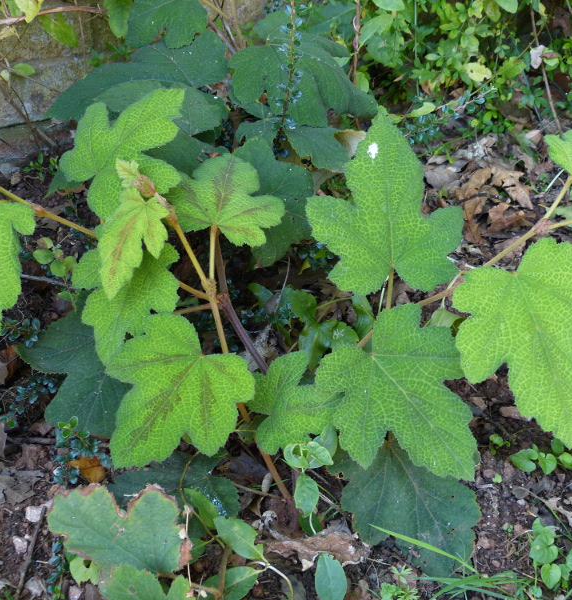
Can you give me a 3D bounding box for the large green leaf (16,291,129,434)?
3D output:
[{"bbox_3d":[-0.175,0.058,0.785,0.132,0.030,0.127,14,63,5],"label":"large green leaf"}]

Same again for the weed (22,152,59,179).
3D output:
[{"bbox_3d":[-0.302,-0.163,1.082,0.042,0.024,0.034,0,38,0],"label":"weed"}]

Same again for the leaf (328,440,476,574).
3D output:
[{"bbox_3d":[0.100,0.155,0.703,0.107,0.025,0.132,-18,58,-7],"label":"leaf"}]

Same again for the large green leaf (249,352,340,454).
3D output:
[{"bbox_3d":[0.014,0.080,0.691,0.087,0.035,0.078,-6,72,1],"label":"large green leaf"}]

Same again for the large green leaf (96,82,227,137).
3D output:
[{"bbox_3d":[-0.136,-0.206,0.951,0.145,0.030,0.080,-6,65,-7],"label":"large green leaf"}]

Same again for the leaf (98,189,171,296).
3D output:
[{"bbox_3d":[-0.117,-0.041,0.655,0.051,0.085,0.030,19,0,0],"label":"leaf"}]

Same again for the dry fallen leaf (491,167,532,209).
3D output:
[{"bbox_3d":[0.299,-0.147,1.153,0.045,0.022,0.091,-21,50,-11],"label":"dry fallen leaf"}]

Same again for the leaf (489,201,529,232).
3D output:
[{"bbox_3d":[0.276,-0.102,1.085,0.052,0.025,0.040,0,37,0],"label":"leaf"}]

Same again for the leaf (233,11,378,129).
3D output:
[{"bbox_3d":[0.012,-0.280,1.120,0.160,0.061,0.196,-36,73,-12],"label":"leaf"}]

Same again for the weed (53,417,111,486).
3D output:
[{"bbox_3d":[-0.169,0.127,0.727,0.047,0.036,0.043,0,38,0],"label":"weed"}]

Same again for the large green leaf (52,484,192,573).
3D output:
[{"bbox_3d":[-0.127,0.173,0.665,0.100,0.030,0.086,-11,53,-9],"label":"large green leaf"}]

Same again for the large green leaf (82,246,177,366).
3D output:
[{"bbox_3d":[-0.142,-0.003,0.752,0.090,0.030,0.116,18,72,6],"label":"large green leaf"}]

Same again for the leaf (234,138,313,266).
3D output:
[{"bbox_3d":[-0.011,-0.098,0.870,0.087,0.040,0.135,0,76,0],"label":"leaf"}]

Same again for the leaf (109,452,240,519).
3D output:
[{"bbox_3d":[-0.079,0.138,0.621,0.092,0.020,0.081,-4,39,-8],"label":"leaf"}]

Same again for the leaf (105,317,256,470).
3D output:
[{"bbox_3d":[-0.096,0.076,0.694,0.112,0.030,0.131,33,72,15],"label":"leaf"}]

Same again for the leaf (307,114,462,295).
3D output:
[{"bbox_3d":[0.087,-0.087,0.781,0.137,0.030,0.168,-5,76,4],"label":"leaf"}]

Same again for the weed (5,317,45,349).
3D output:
[{"bbox_3d":[-0.246,0.031,0.826,0.038,0.024,0.034,0,30,0],"label":"weed"}]

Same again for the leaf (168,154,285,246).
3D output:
[{"bbox_3d":[-0.049,-0.086,0.739,0.101,0.026,0.102,7,53,3],"label":"leaf"}]

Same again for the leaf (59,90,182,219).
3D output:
[{"bbox_3d":[-0.138,-0.142,0.812,0.114,0.030,0.142,42,79,7],"label":"leaf"}]

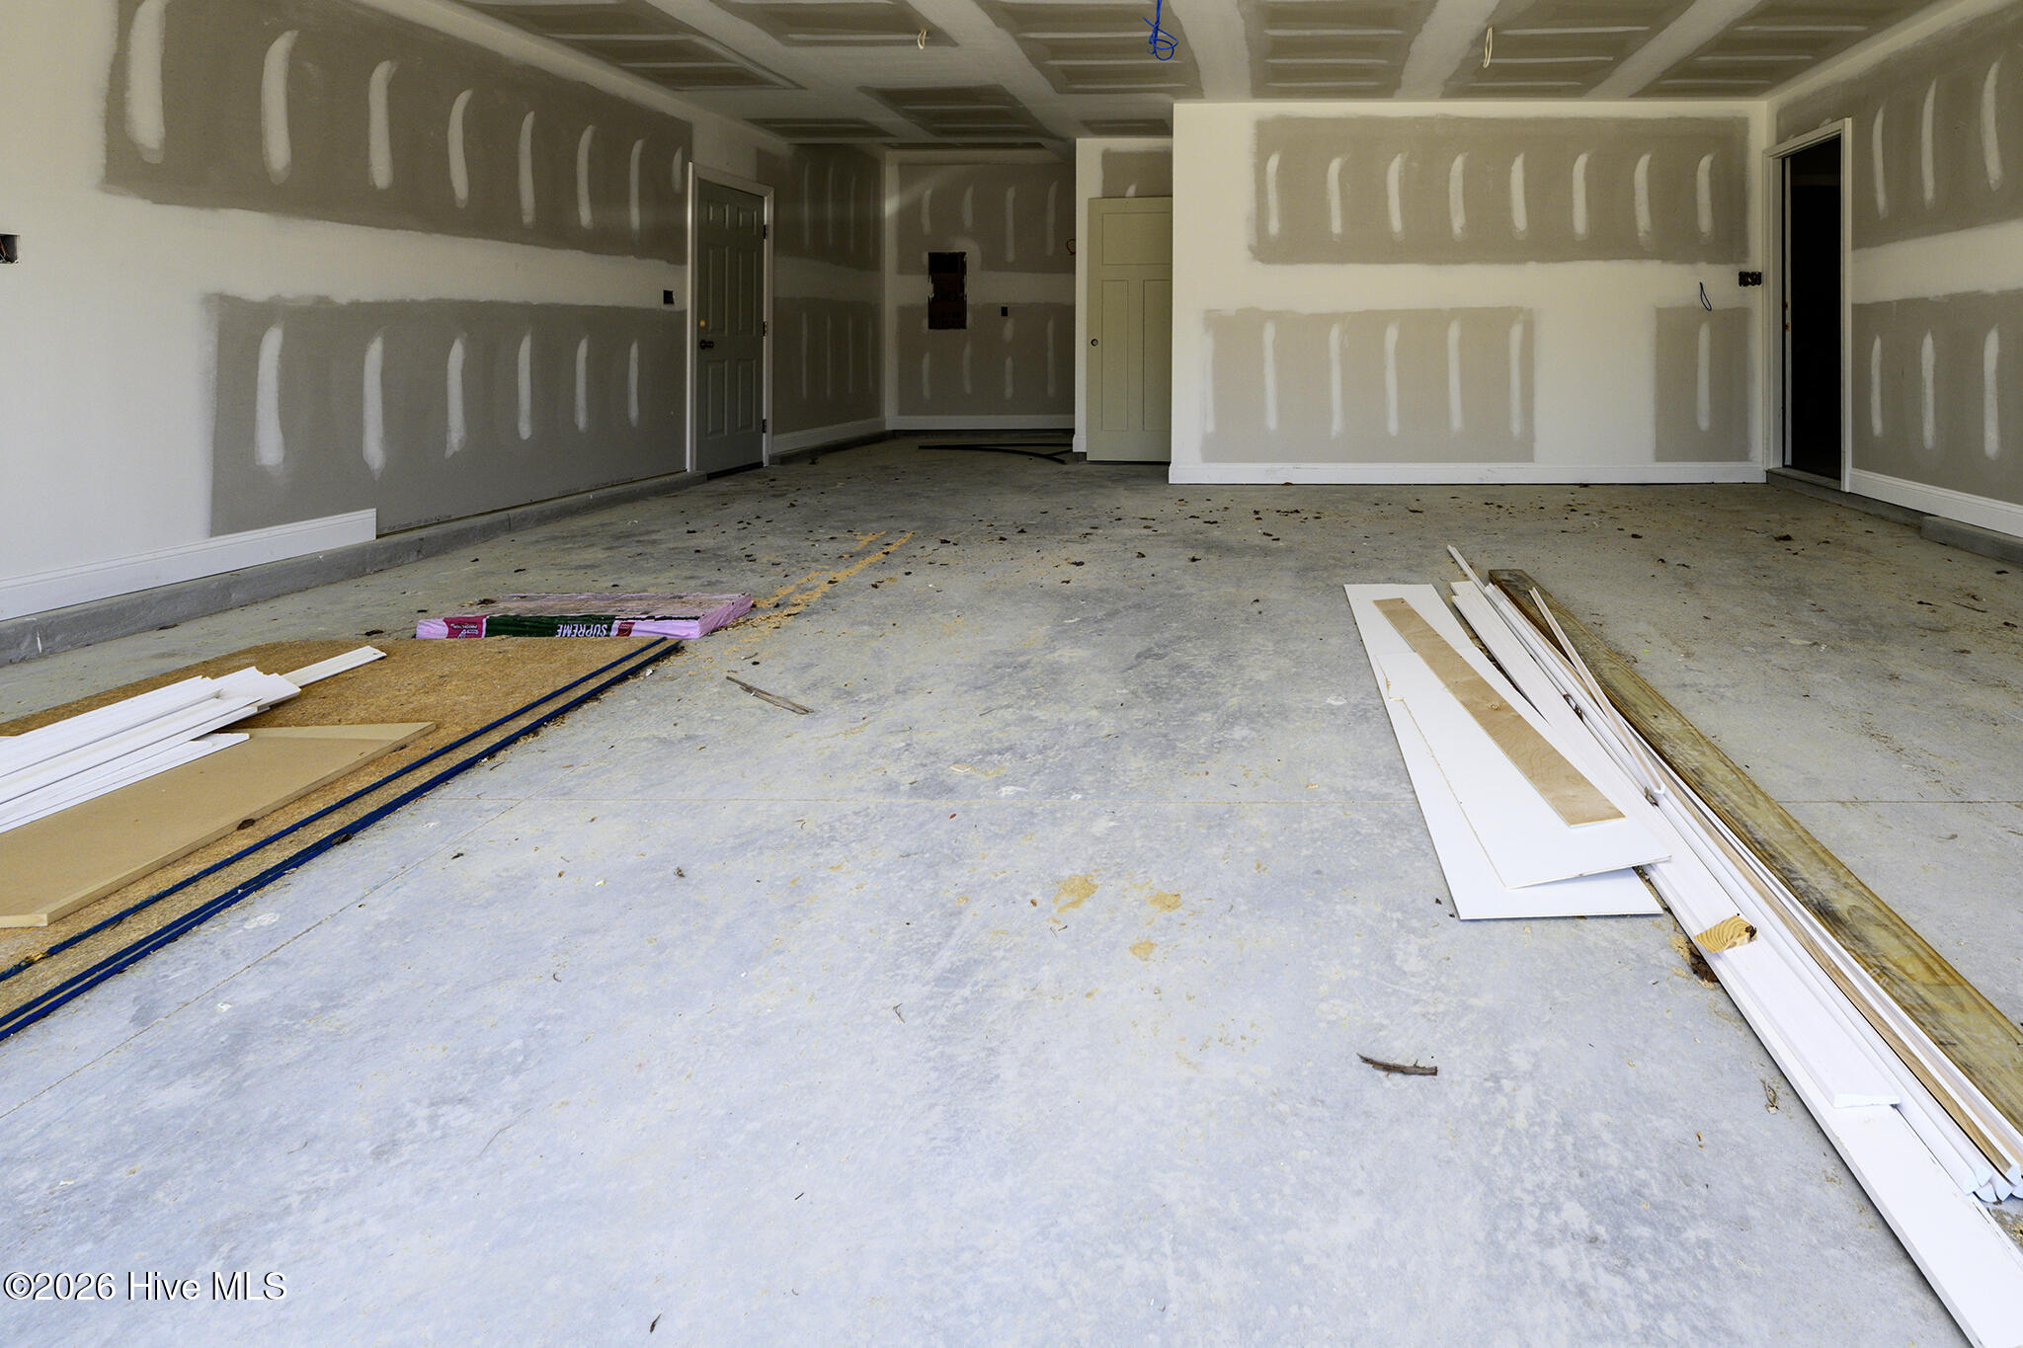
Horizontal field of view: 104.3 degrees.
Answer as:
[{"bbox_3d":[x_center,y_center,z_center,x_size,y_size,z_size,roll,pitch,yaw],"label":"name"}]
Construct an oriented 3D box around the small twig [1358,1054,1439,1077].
[{"bbox_3d":[0.552,0.558,1.120,0.109,0.013,0.023,4,14,14],"label":"small twig"}]

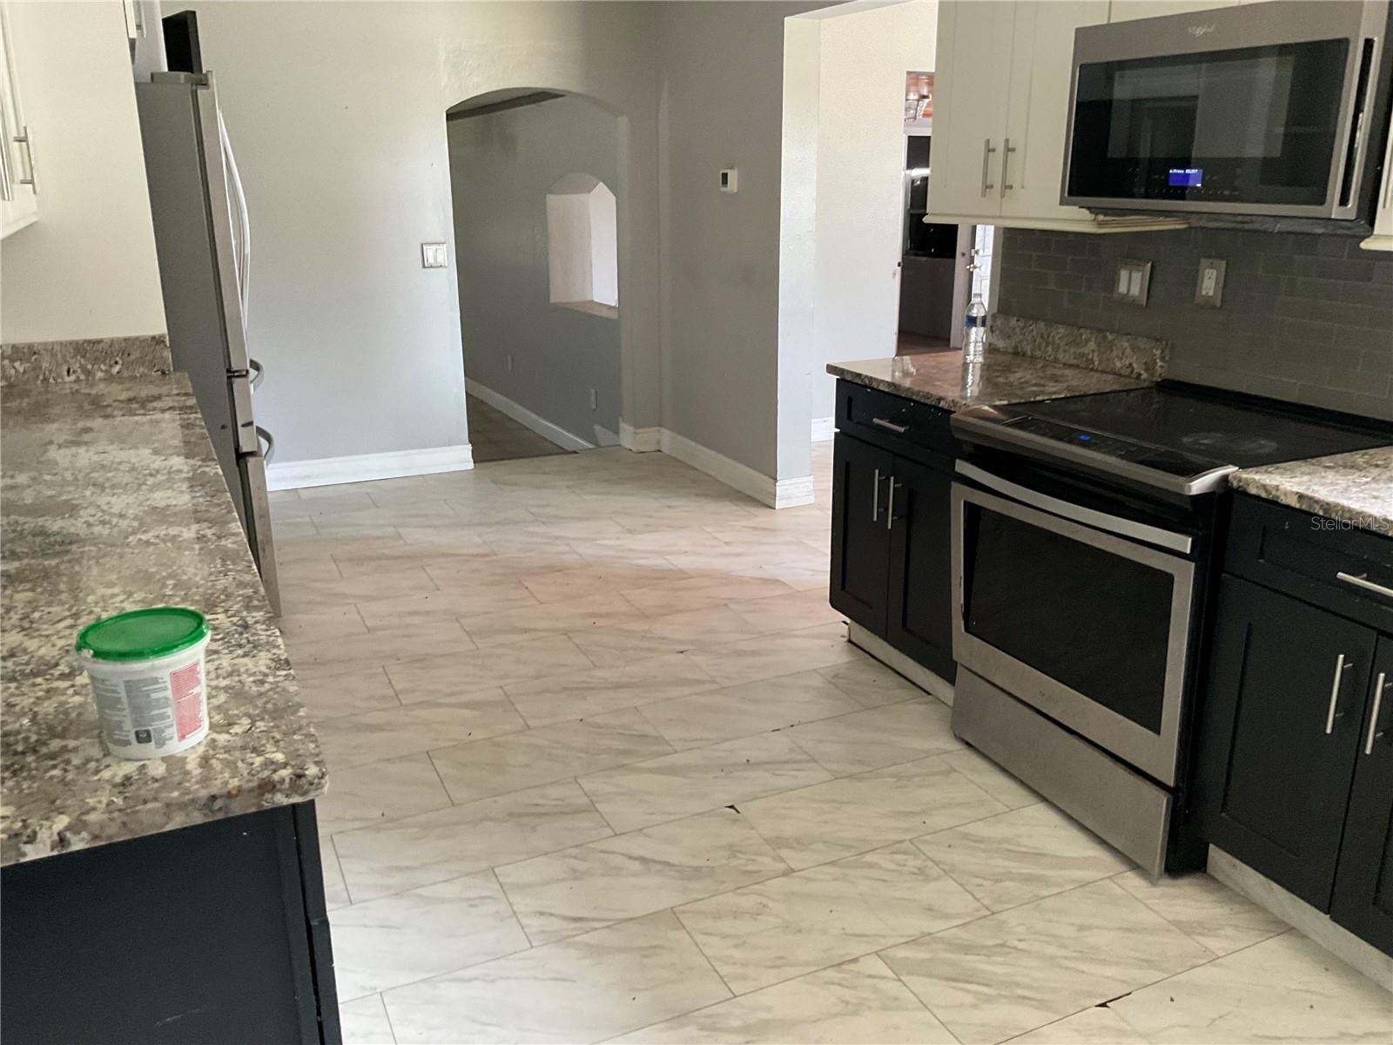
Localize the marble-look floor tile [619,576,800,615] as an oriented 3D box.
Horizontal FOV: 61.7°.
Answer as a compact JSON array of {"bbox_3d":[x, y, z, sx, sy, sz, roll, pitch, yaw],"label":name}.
[{"bbox_3d":[0.055,0.261,4.328,0.607,0.010,0.305,-8,19,-23],"label":"marble-look floor tile"}]

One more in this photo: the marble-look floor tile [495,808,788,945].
[{"bbox_3d":[-0.120,0.789,2.631,0.607,0.010,0.305,-8,19,-23],"label":"marble-look floor tile"}]

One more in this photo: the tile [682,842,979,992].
[{"bbox_3d":[0.288,0.830,2.484,0.607,0.010,0.305,-8,19,-23],"label":"tile"}]

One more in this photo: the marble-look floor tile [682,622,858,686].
[{"bbox_3d":[0.300,0.428,3.793,0.608,0.011,0.306,-8,19,-23],"label":"marble-look floor tile"}]

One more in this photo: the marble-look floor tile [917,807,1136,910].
[{"bbox_3d":[0.843,0.751,2.726,0.608,0.011,0.306,-8,19,-23],"label":"marble-look floor tile"}]

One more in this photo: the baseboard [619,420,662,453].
[{"bbox_3d":[-0.312,-0.481,6.518,0.150,0.133,0.210,-8,19,-23],"label":"baseboard"}]

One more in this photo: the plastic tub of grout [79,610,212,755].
[{"bbox_3d":[-0.611,0.178,1.304,0.135,0.130,0.135,-9,19,-26],"label":"plastic tub of grout"}]

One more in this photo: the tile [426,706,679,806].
[{"bbox_3d":[-0.392,0.628,3.161,0.607,0.010,0.305,-8,19,-23],"label":"tile"}]

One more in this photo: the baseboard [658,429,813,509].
[{"bbox_3d":[0.189,-0.304,5.904,0.200,0.135,1.278,-8,19,-23],"label":"baseboard"}]

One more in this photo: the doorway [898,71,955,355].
[{"bbox_3d":[1.480,-1.550,6.776,0.790,1.990,0.140,-8,19,-23],"label":"doorway"}]

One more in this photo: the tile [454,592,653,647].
[{"bbox_3d":[-0.504,0.344,4.097,0.608,0.011,0.306,-8,19,-23],"label":"tile"}]

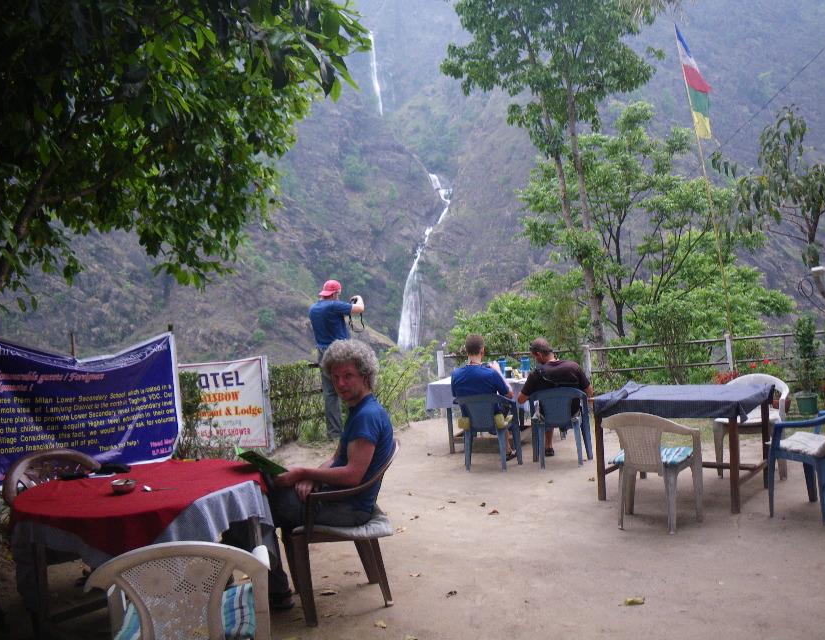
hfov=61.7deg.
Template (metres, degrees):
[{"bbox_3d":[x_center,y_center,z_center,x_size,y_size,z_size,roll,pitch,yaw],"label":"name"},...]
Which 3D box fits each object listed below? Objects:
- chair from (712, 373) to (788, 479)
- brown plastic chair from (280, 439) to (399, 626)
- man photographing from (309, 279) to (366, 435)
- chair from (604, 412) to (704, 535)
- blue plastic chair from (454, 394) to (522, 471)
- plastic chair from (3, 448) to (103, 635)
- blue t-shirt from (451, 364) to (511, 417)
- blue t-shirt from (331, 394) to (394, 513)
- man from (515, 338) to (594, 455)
[{"bbox_3d":[2.951,0.908,5.969,0.570,0.824,0.550,-5,-3,37],"label":"chair"},{"bbox_3d":[-0.351,1.081,3.699,0.600,0.815,0.580,-3,-3,-17],"label":"brown plastic chair"},{"bbox_3d":[-0.848,0.452,7.700,0.540,1.760,0.540,-1,-3,-45],"label":"man photographing"},{"bbox_3d":[1.683,1.044,4.888,0.570,0.812,0.550,-5,-3,35],"label":"chair"},{"bbox_3d":[0.805,1.158,7.302,0.570,0.805,0.550,-4,-3,18],"label":"blue plastic chair"},{"bbox_3d":[-1.839,1.144,3.733,0.600,0.820,0.580,-5,-3,35],"label":"plastic chair"},{"bbox_3d":[0.738,0.765,7.380,0.560,0.550,0.360,-4,-2,14],"label":"blue t-shirt"},{"bbox_3d":[-0.272,0.725,3.750,0.340,0.590,0.450,-3,-2,-10],"label":"blue t-shirt"},{"bbox_3d":[1.508,0.857,7.427,0.680,1.310,0.850,-4,-2,8],"label":"man"}]

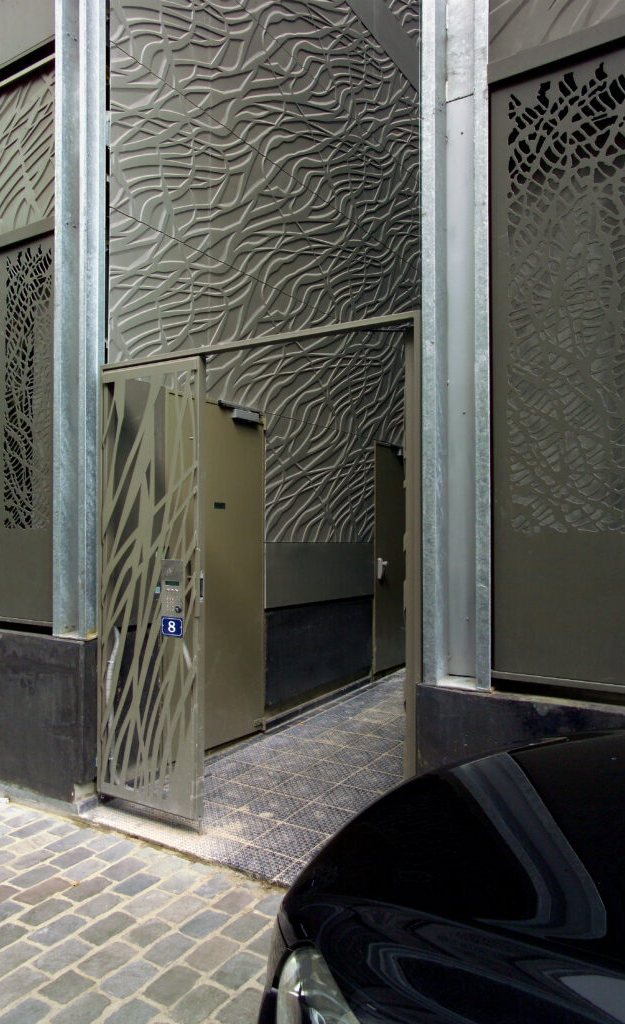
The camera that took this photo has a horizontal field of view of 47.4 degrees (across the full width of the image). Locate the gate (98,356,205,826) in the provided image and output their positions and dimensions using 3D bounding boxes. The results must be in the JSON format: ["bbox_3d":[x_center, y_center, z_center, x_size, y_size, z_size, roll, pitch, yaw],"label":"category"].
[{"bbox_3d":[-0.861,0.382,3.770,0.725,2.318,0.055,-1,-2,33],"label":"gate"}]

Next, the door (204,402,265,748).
[{"bbox_3d":[-0.627,0.408,4.697,0.055,2.256,0.977,-1,-2,33],"label":"door"}]

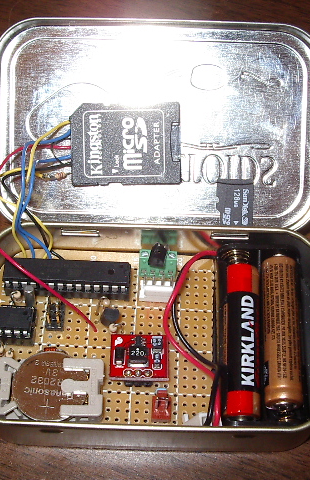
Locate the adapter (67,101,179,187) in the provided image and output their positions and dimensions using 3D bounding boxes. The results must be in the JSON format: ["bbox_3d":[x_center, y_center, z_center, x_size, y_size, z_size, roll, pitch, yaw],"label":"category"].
[{"bbox_3d":[-0.008,-0.028,0.205,0.032,0.002,0.024,-1,94,-1],"label":"adapter"}]

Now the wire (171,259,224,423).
[{"bbox_3d":[0.011,0.026,0.194,0.015,0.008,0.049,3,58,1],"label":"wire"}]

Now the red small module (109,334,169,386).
[{"bbox_3d":[-0.004,0.032,0.189,0.016,0.007,0.013,3,58,1],"label":"red small module"}]

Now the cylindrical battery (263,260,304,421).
[{"bbox_3d":[0.036,0.027,0.202,0.011,0.011,0.046,3,58,1],"label":"cylindrical battery"}]

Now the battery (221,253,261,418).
[{"bbox_3d":[0.025,0.028,0.201,0.011,0.011,0.047,3,58,1],"label":"battery"}]

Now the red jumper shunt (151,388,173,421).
[{"bbox_3d":[0.002,0.044,0.185,0.005,0.003,0.009,3,57,0],"label":"red jumper shunt"}]

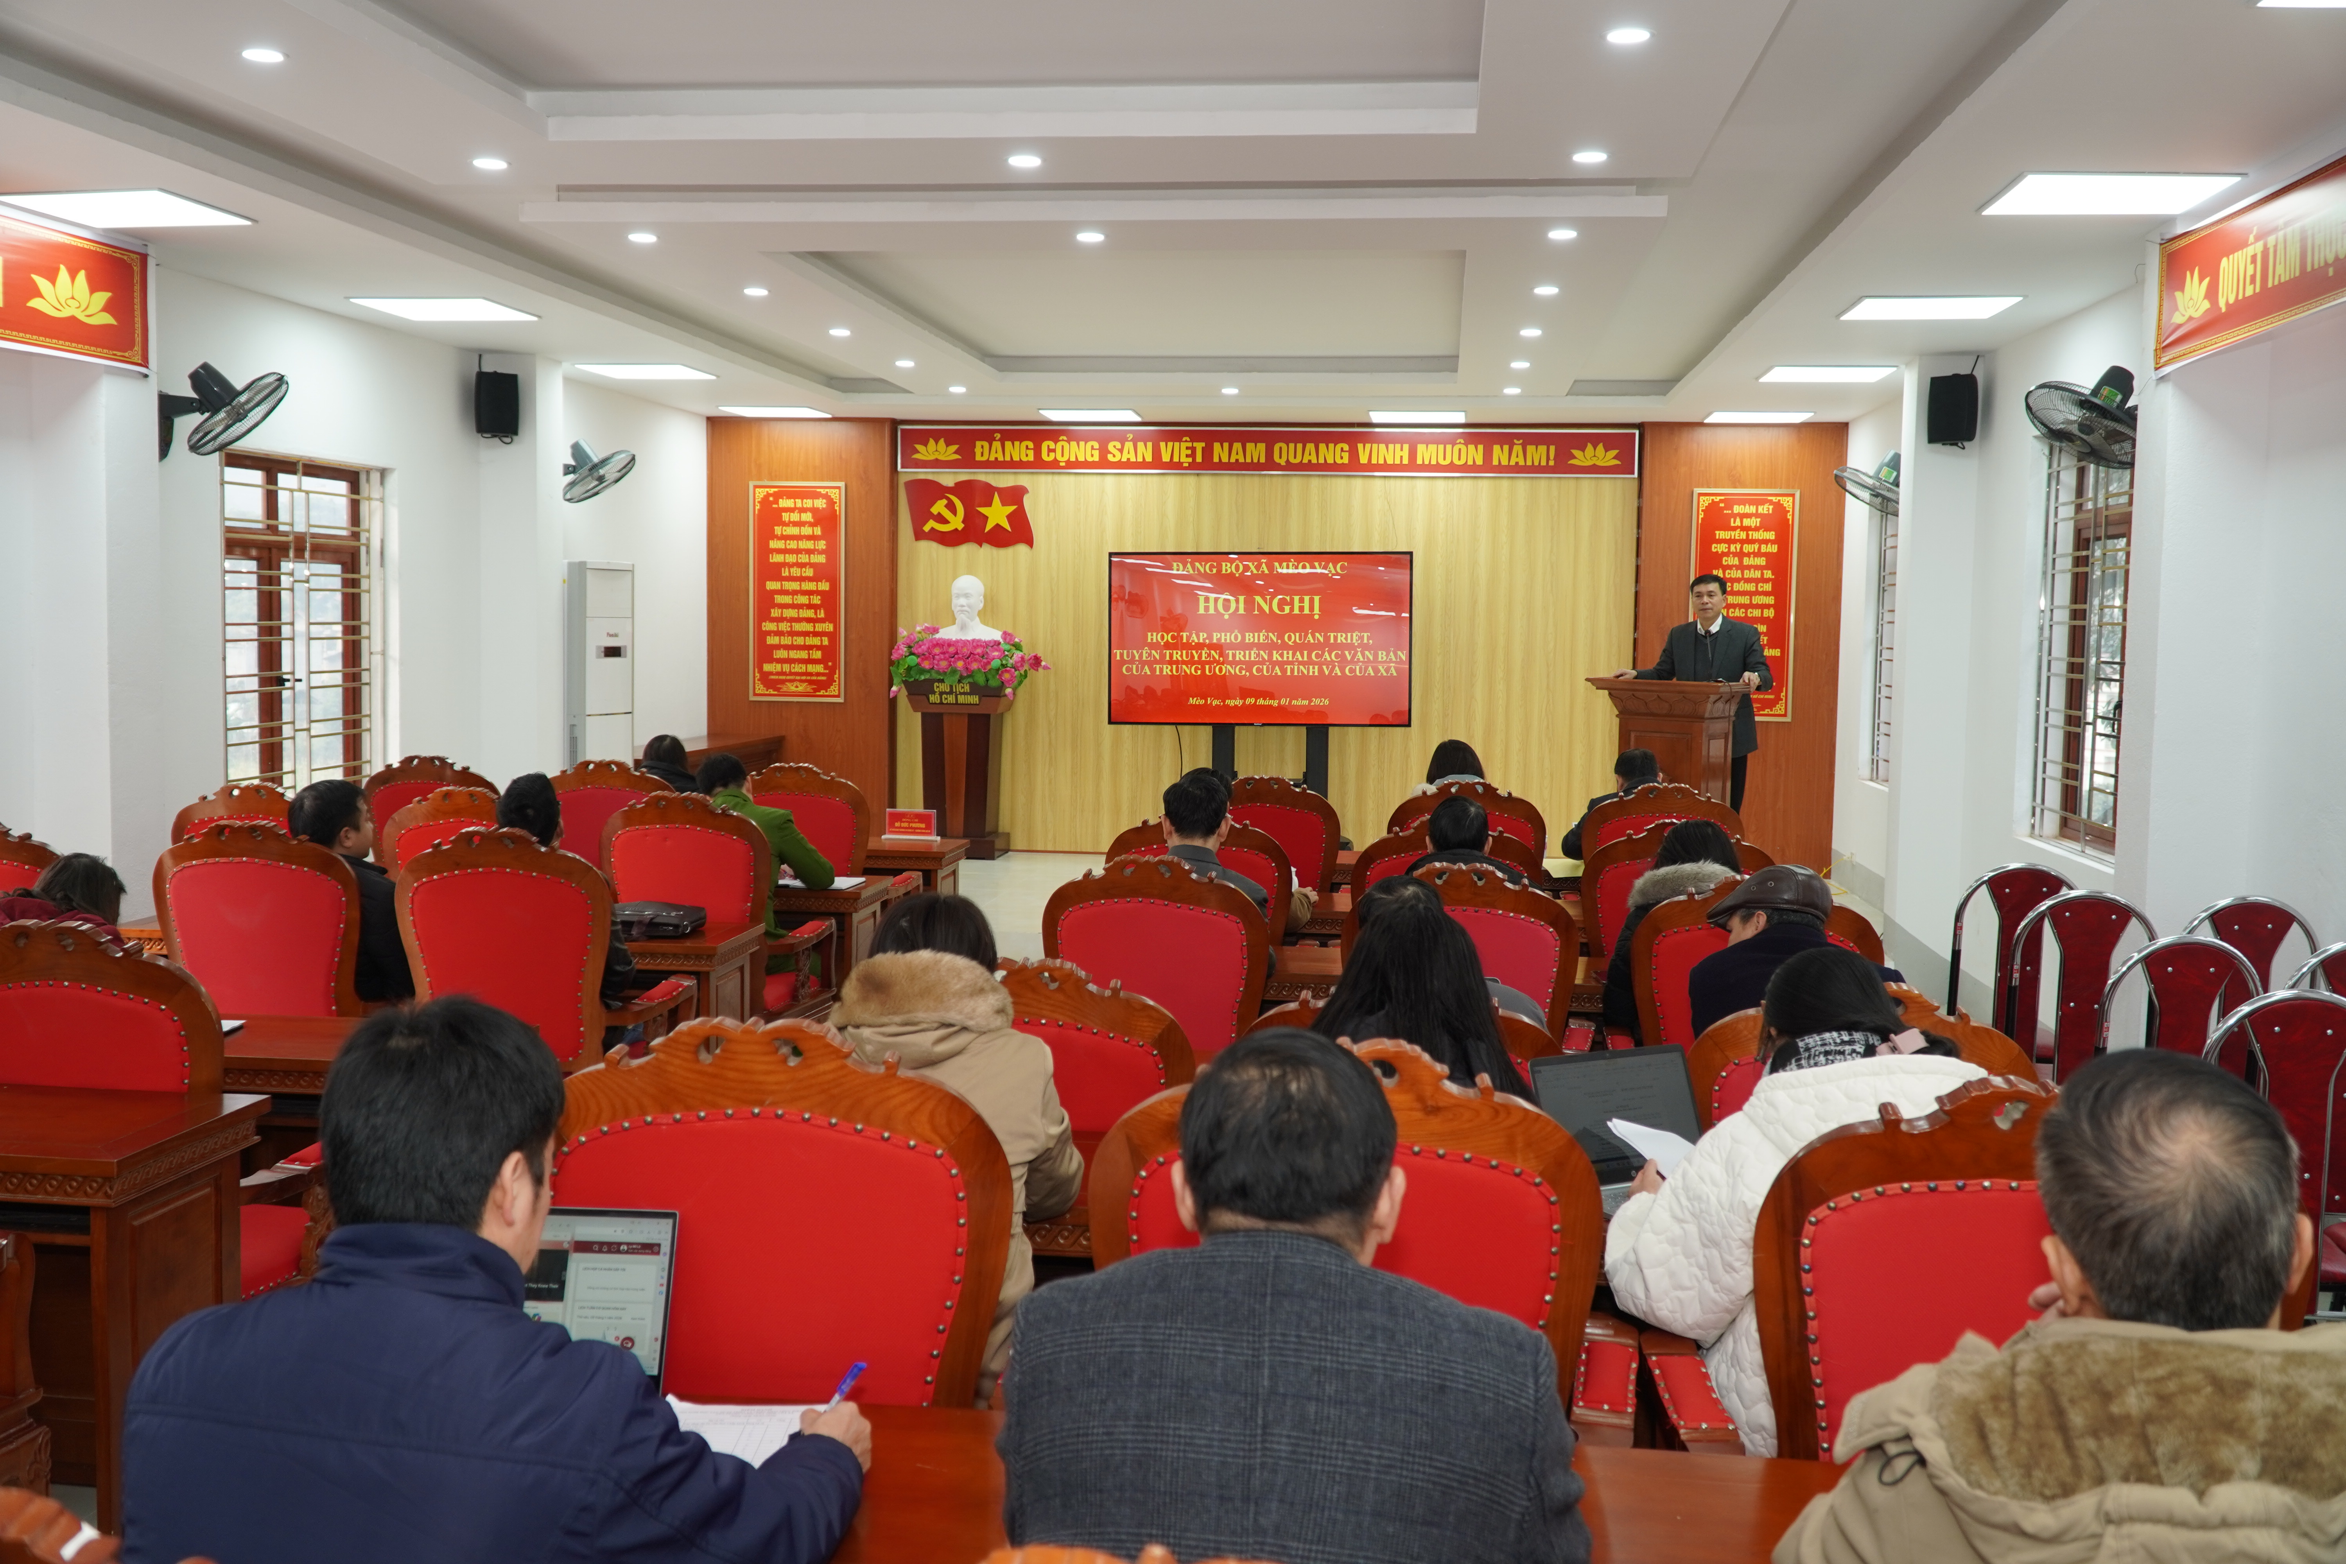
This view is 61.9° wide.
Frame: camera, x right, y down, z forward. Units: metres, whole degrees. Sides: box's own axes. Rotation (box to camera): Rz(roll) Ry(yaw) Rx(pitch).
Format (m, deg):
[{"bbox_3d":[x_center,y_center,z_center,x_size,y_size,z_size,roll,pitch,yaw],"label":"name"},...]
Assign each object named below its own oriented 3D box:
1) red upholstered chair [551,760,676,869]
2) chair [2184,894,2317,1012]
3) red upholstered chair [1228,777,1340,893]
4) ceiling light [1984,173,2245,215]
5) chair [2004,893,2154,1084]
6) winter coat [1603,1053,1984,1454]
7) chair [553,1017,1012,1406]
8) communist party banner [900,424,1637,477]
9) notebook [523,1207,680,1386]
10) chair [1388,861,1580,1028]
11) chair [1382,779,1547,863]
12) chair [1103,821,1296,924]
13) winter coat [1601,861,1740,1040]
[{"bbox_3d":[-2.080,0.419,7.428,0.630,1.050,0.620,1,5,0],"label":"red upholstered chair"},{"bbox_3d":[2.749,0.773,5.334,0.420,0.960,0.500,1,5,-6],"label":"chair"},{"bbox_3d":[0.355,0.503,7.248,0.590,1.080,0.630,2,5,8],"label":"red upholstered chair"},{"bbox_3d":[2.740,-1.730,5.732,0.600,0.030,0.600,2,5,8],"label":"ceiling light"},{"bbox_3d":[2.515,0.733,5.553,0.430,0.910,0.500,2,5,14],"label":"chair"},{"bbox_3d":[0.778,0.637,2.377,0.520,0.659,0.500,0,5,-7],"label":"winter coat"},{"bbox_3d":[-0.419,0.773,2.351,0.660,1.110,0.650,1,5,4],"label":"chair"},{"bbox_3d":[0.501,-1.923,11.366,4.302,0.280,0.050,2,5,8],"label":"communist party banner"},{"bbox_3d":[-0.681,0.519,1.892,0.320,0.200,0.270,1,5,2],"label":"notebook"},{"bbox_3d":[0.702,0.721,4.883,0.660,1.110,0.650,2,5,8],"label":"chair"},{"bbox_3d":[1.060,0.532,7.137,0.660,1.110,0.650,2,5,8],"label":"chair"},{"bbox_3d":[0.111,0.611,5.923,0.590,1.080,0.630,2,5,8],"label":"chair"},{"bbox_3d":[1.251,0.528,4.734,0.500,0.697,0.450,1,5,3],"label":"winter coat"}]

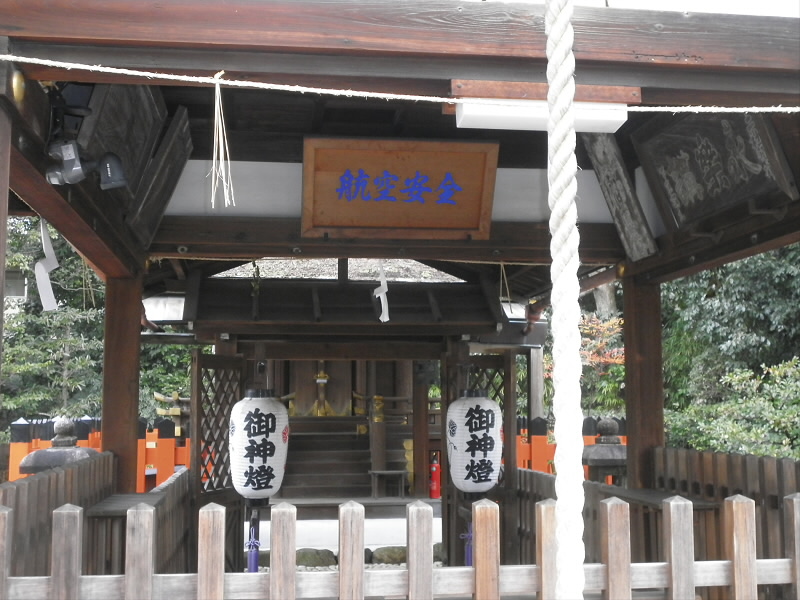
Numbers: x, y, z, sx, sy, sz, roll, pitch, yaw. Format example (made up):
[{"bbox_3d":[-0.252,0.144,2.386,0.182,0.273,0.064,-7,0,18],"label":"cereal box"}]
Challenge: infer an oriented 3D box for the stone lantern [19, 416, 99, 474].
[{"bbox_3d":[-2.812,1.722,8.647,0.625,1.500,0.625,1,-6,-8],"label":"stone lantern"}]

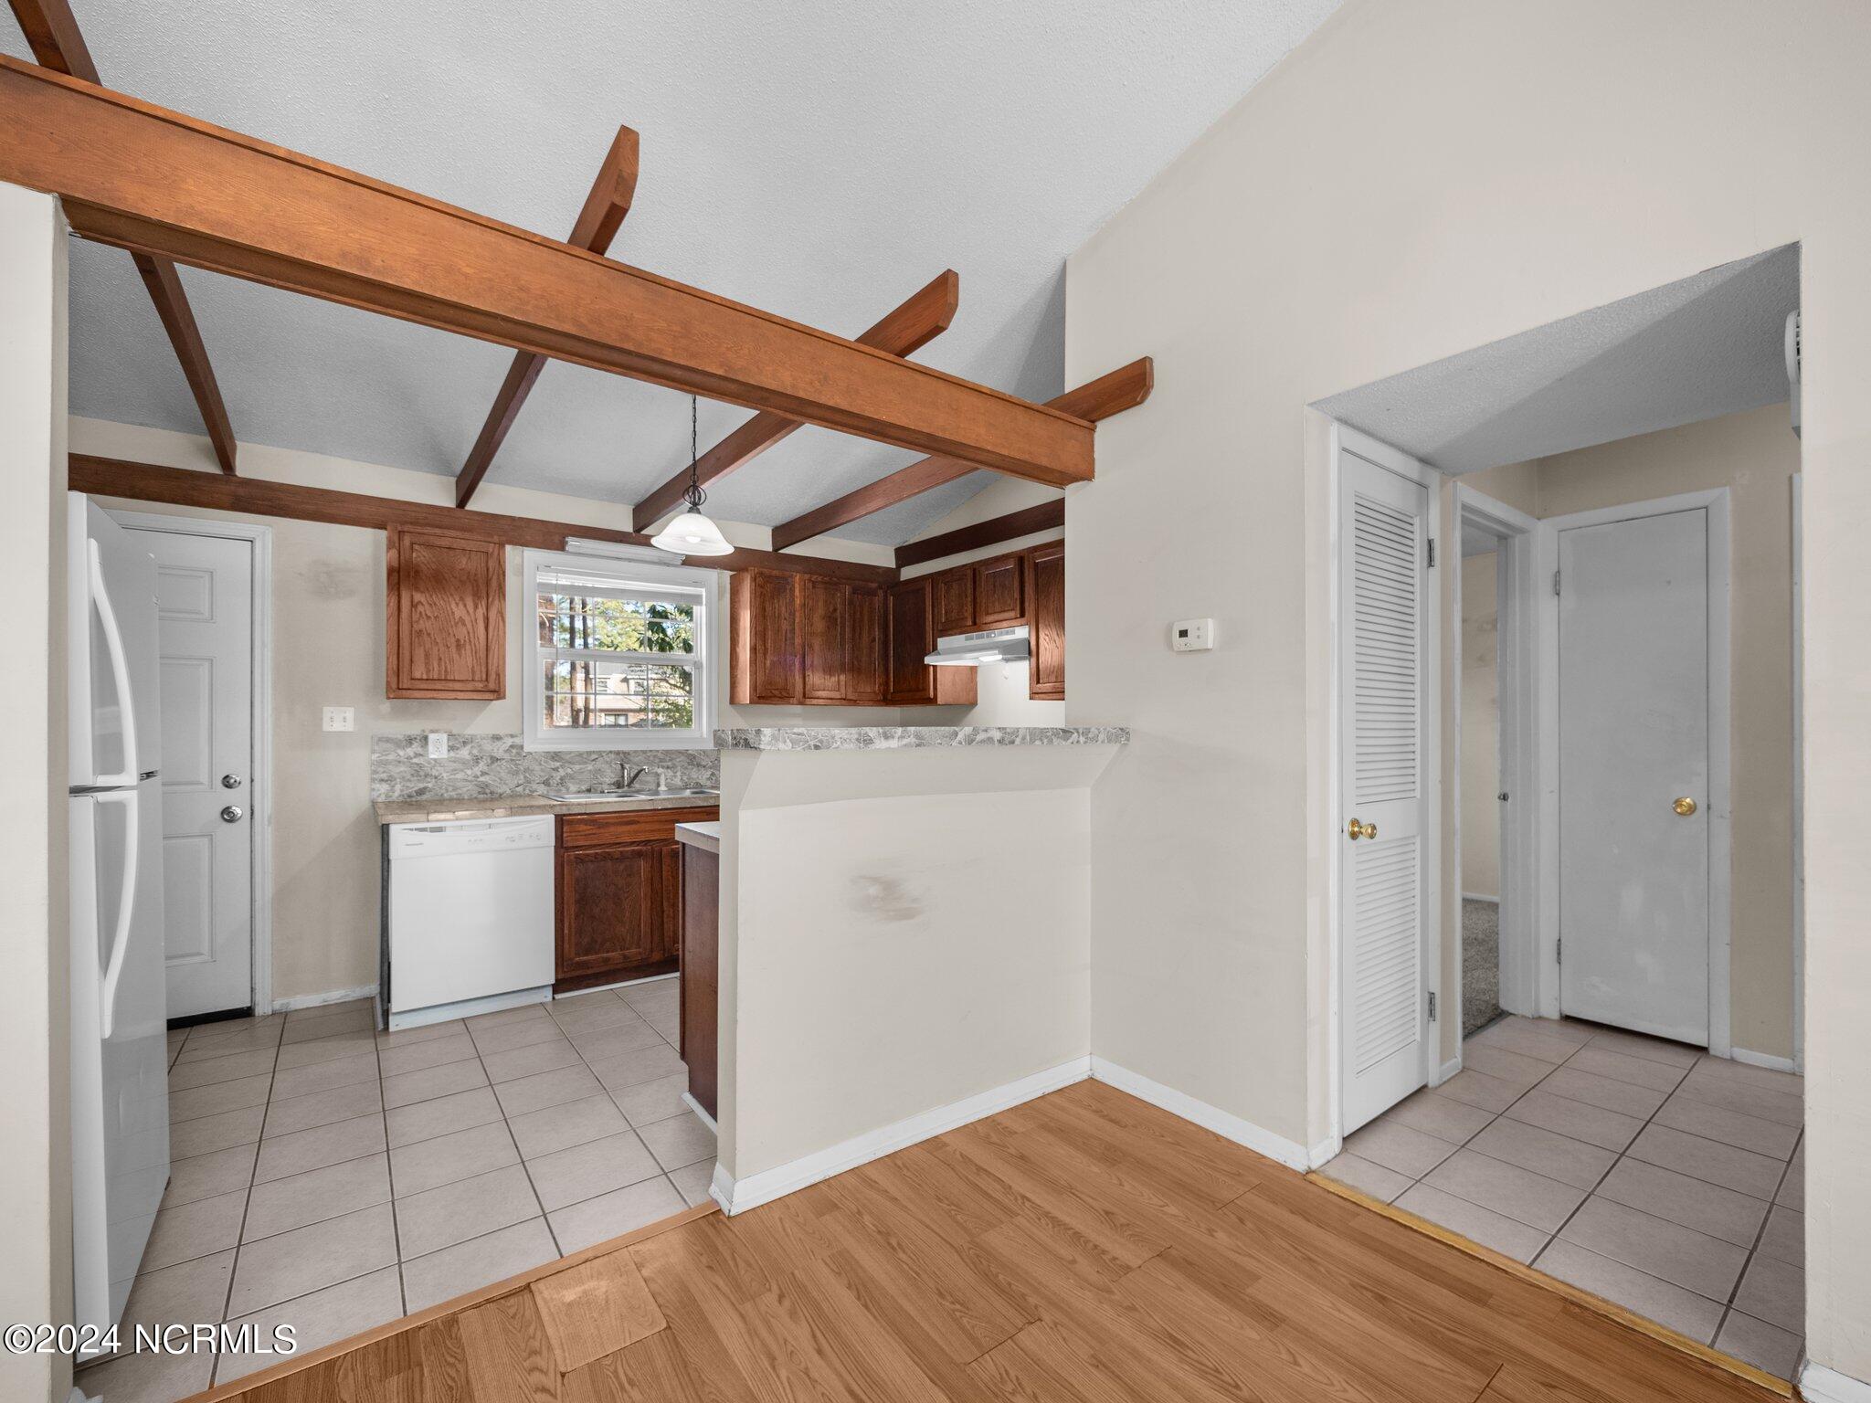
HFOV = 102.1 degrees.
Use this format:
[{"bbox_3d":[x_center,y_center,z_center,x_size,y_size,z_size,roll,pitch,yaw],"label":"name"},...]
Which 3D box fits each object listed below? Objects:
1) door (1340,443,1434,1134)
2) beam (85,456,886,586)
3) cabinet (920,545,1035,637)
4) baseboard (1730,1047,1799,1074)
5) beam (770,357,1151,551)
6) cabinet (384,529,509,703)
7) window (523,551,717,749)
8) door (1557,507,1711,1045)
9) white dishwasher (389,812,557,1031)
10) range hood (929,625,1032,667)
[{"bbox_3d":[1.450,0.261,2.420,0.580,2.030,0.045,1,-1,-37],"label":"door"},{"bbox_3d":[-1.901,-0.856,4.036,4.133,0.140,0.040,1,-1,-37],"label":"beam"},{"bbox_3d":[0.351,-0.557,4.122,0.312,0.371,0.752,1,-1,-37],"label":"cabinet"},{"bbox_3d":[3.044,1.306,2.779,0.015,0.055,0.168,1,-1,-37],"label":"baseboard"},{"bbox_3d":[-0.136,-1.012,3.542,0.044,0.131,2.797,1,-1,-37],"label":"beam"},{"bbox_3d":[-2.304,-0.381,3.563,0.455,0.755,0.310,1,-1,-37],"label":"cabinet"},{"bbox_3d":[-1.693,-0.244,4.139,1.000,1.010,0.099,1,-1,-37],"label":"window"},{"bbox_3d":[2.839,0.302,3.088,0.040,2.034,0.457,1,-1,-37],"label":"door"},{"bbox_3d":[-2.154,0.922,3.501,0.605,0.860,0.590,1,-1,-37],"label":"white dishwasher"},{"bbox_3d":[0.293,-0.288,4.080,0.455,0.173,0.752,1,-1,-37],"label":"range hood"}]

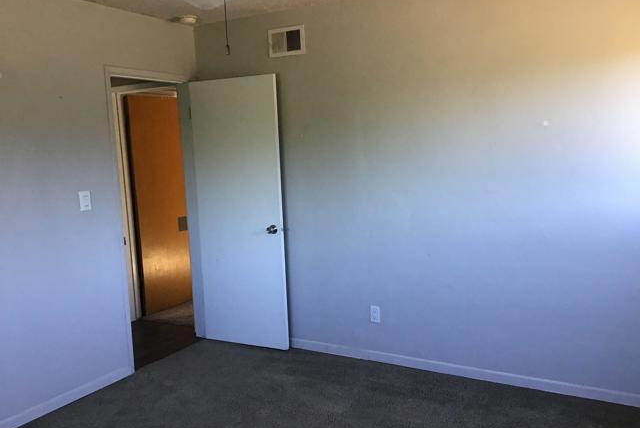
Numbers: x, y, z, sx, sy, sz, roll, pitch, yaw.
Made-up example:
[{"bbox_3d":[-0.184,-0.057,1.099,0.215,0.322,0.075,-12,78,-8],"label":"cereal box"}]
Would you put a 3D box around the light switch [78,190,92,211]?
[{"bbox_3d":[-1.460,-0.083,3.578,0.018,0.118,0.077,2,8,30],"label":"light switch"}]

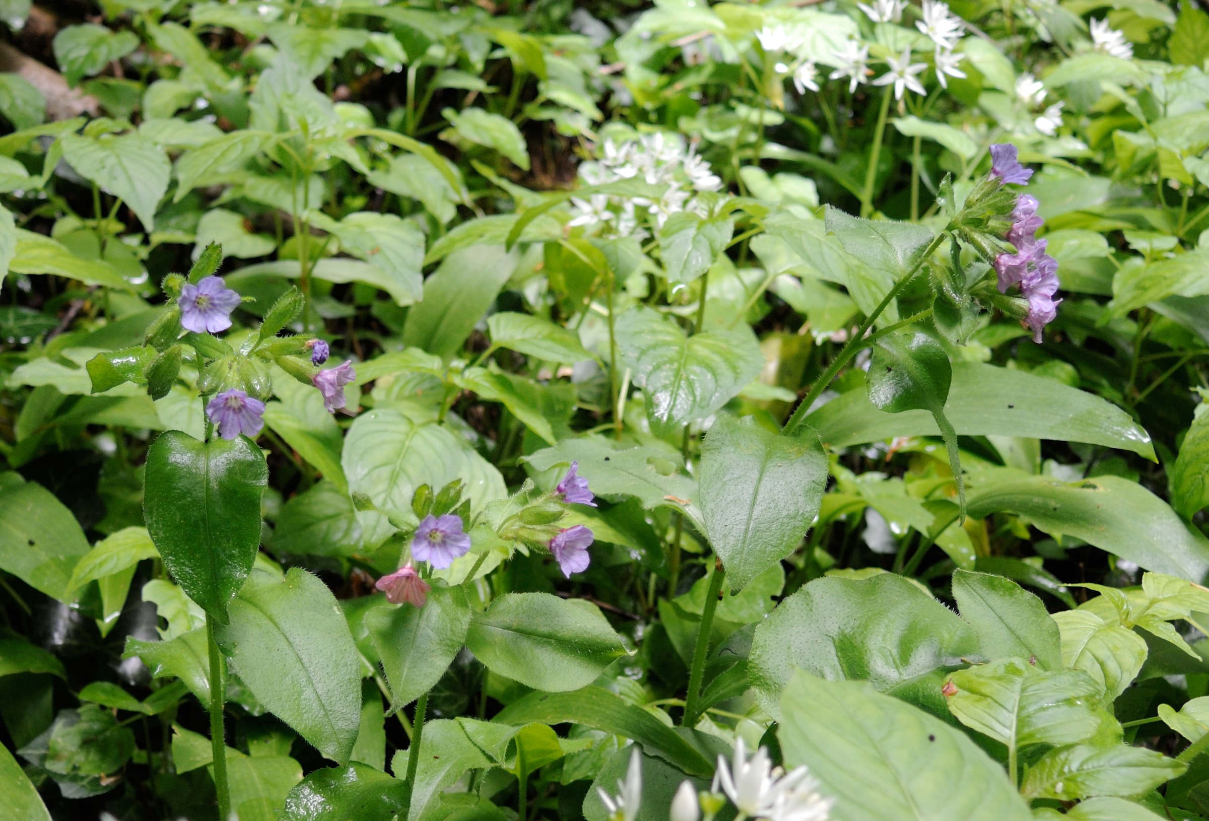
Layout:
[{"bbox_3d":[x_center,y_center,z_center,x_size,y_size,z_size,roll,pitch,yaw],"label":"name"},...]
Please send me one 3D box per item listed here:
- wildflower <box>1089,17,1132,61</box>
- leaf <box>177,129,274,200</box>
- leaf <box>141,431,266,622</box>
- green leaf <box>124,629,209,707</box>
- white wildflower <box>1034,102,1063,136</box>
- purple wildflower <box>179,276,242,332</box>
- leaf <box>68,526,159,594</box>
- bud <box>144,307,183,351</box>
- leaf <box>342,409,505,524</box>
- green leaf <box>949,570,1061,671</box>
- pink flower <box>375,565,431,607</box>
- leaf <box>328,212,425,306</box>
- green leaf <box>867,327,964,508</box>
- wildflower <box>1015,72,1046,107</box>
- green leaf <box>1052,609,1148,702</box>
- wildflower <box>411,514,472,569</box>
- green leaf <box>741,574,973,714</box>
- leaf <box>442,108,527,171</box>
[{"bbox_3d":[0.259,-0.190,0.500,0.021,0.019,0.018,6,24,-2],"label":"wildflower"},{"bbox_3d":[-0.173,-0.112,0.445,0.030,0.012,0.046,33,44,31],"label":"leaf"},{"bbox_3d":[-0.121,0.036,0.299,0.038,0.059,0.011,-9,-11,-1],"label":"leaf"},{"bbox_3d":[-0.158,0.093,0.355,0.035,0.012,0.028,-14,49,-21],"label":"green leaf"},{"bbox_3d":[0.214,-0.140,0.470,0.015,0.015,0.014,1,24,-12],"label":"white wildflower"},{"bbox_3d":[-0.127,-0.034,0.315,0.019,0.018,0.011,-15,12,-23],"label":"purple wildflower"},{"bbox_3d":[-0.165,0.050,0.330,0.036,0.010,0.018,-32,44,-18],"label":"leaf"},{"bbox_3d":[-0.128,-0.024,0.283,0.007,0.015,0.007,44,12,0],"label":"bud"},{"bbox_3d":[-0.066,0.024,0.358,0.061,0.013,0.051,15,58,2],"label":"leaf"},{"bbox_3d":[0.130,0.070,0.310,0.029,0.007,0.042,-32,67,-27],"label":"green leaf"},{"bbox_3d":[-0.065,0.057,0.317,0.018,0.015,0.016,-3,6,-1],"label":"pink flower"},{"bbox_3d":[-0.100,-0.073,0.442,0.070,0.013,0.039,40,71,22],"label":"leaf"},{"bbox_3d":[0.089,0.003,0.280,0.026,0.053,0.016,3,18,8],"label":"green leaf"},{"bbox_3d":[0.207,-0.156,0.475,0.015,0.015,0.014,0,24,0],"label":"wildflower"},{"bbox_3d":[0.151,0.076,0.300,0.028,0.010,0.034,33,47,8],"label":"green leaf"},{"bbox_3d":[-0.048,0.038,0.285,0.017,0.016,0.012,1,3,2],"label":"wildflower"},{"bbox_3d":[0.080,0.072,0.299,0.071,0.018,0.050,-1,48,-4],"label":"green leaf"},{"bbox_3d":[-0.058,-0.133,0.480,0.048,0.014,0.024,32,44,18],"label":"leaf"}]

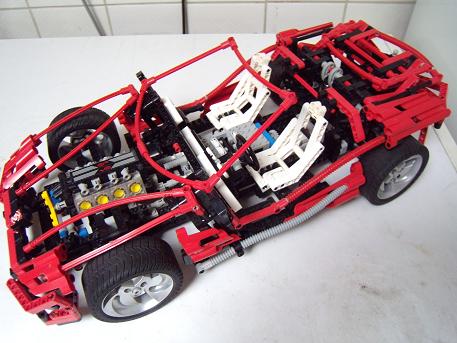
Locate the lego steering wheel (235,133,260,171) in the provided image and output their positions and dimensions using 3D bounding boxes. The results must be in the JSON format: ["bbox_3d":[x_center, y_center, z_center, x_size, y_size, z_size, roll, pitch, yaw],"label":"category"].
[{"bbox_3d":[0.016,-0.016,0.362,0.012,0.041,0.041,-30,51,-7],"label":"lego steering wheel"}]

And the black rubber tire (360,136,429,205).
[{"bbox_3d":[0.177,-0.003,0.407,0.082,0.082,0.039,-22,50,-18],"label":"black rubber tire"}]

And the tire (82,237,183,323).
[{"bbox_3d":[-0.083,0.095,0.325,0.082,0.082,0.039,-20,49,-16],"label":"tire"}]

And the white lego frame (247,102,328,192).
[{"bbox_3d":[0.058,-0.030,0.377,0.076,0.080,0.056,-22,50,-17],"label":"white lego frame"}]

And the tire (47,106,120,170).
[{"bbox_3d":[-0.175,-0.036,0.452,0.082,0.082,0.039,-20,49,-16],"label":"tire"}]

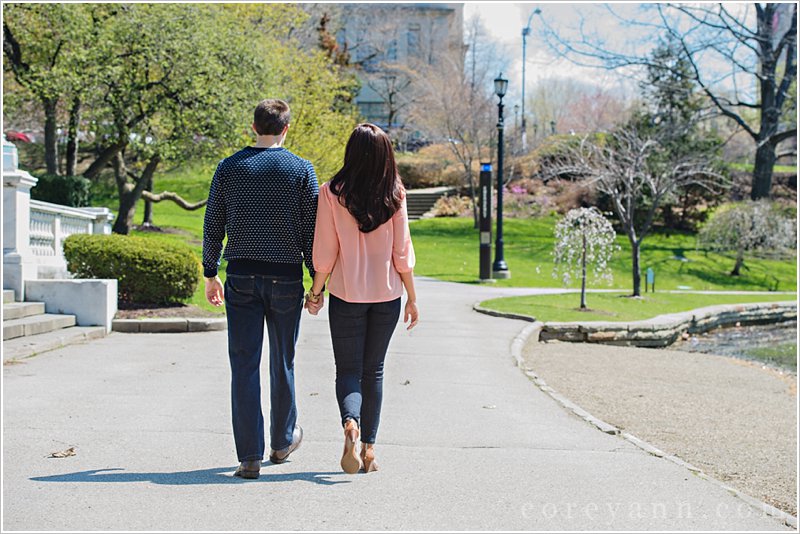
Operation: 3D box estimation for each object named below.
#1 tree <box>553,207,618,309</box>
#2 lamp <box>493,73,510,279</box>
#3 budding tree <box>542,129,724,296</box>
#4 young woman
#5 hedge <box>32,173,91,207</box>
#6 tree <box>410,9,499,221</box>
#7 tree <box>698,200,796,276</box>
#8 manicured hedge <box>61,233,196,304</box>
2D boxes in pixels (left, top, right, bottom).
[{"bbox_3d":[2.764,-0.142,26.500,1.000,1.530,1.000,0,1,0],"label":"tree"},{"bbox_3d":[2.568,-2.315,45.000,0.450,5.250,0.450,0,1,0],"label":"lamp"},{"bbox_3d":[4.136,-1.001,31.500,3.300,3.060,3.200,0,1,0],"label":"budding tree"},{"bbox_3d":[-0.181,0.150,8.600,0.530,1.690,0.480,0,1,3],"label":"young woman"},{"bbox_3d":[-8.400,-1.868,44.000,1.750,1.000,1.400,0,1,0],"label":"hedge"},{"bbox_3d":[1.747,-4.696,57.000,3.000,6.900,2.900,0,1,0],"label":"tree"},{"bbox_3d":[8.427,-0.689,43.000,2.400,1.850,2.300,0,1,0],"label":"tree"},{"bbox_3d":[-3.768,0.049,25.000,2.000,1.030,1.600,0,1,0],"label":"manicured hedge"}]

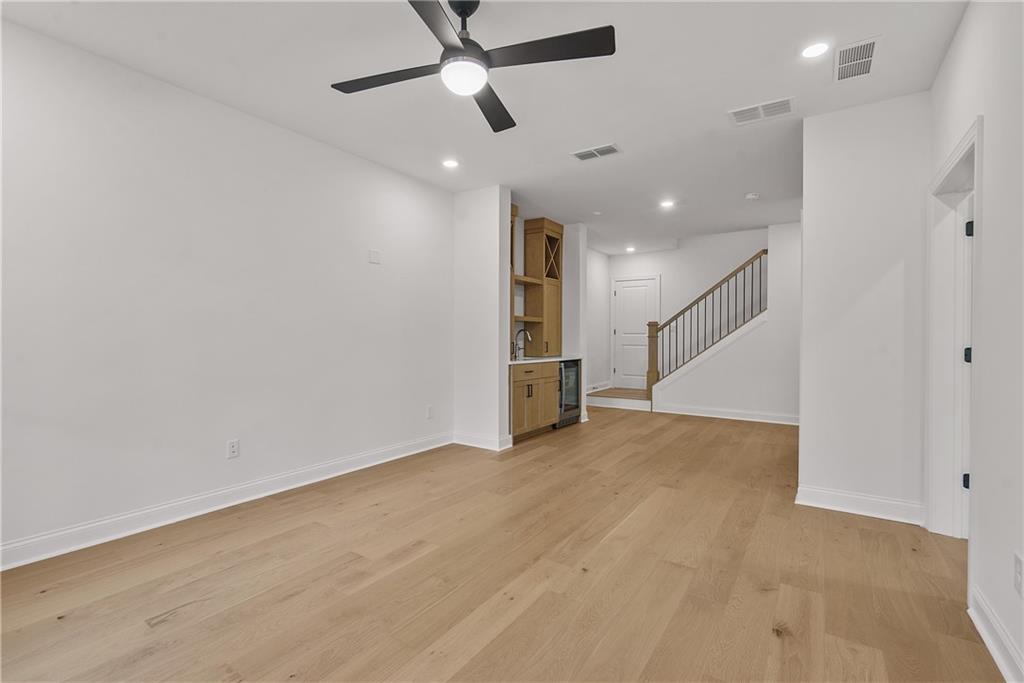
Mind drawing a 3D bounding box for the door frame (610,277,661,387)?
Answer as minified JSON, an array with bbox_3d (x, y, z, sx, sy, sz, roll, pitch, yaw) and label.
[{"bbox_3d":[2.277,-0.134,8.441,0.840,2.070,0.050,1,1,35],"label":"door frame"}]

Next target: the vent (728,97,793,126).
[{"bbox_3d":[1.711,-1.555,3.107,0.395,0.021,0.228,1,1,35],"label":"vent"}]

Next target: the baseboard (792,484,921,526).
[{"bbox_3d":[2.304,1.092,3.064,0.673,0.142,0.025,1,1,35],"label":"baseboard"}]

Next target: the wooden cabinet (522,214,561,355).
[{"bbox_3d":[0.433,-0.705,6.222,0.315,1.812,0.485,1,1,35],"label":"wooden cabinet"}]

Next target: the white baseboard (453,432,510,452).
[{"bbox_3d":[-0.337,1.053,4.922,0.633,0.142,0.190,1,1,35],"label":"white baseboard"}]

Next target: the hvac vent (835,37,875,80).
[{"bbox_3d":[1.914,-1.545,2.539,0.190,0.021,0.380,1,1,35],"label":"hvac vent"}]

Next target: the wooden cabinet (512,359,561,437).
[{"bbox_3d":[0.057,0.637,5.449,0.610,0.790,1.015,1,1,35],"label":"wooden cabinet"}]

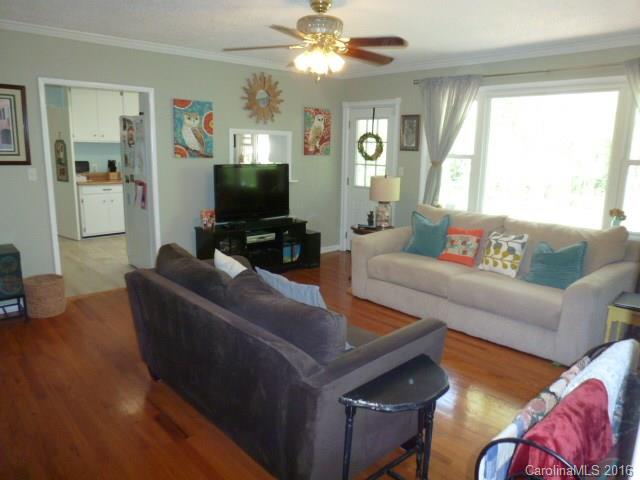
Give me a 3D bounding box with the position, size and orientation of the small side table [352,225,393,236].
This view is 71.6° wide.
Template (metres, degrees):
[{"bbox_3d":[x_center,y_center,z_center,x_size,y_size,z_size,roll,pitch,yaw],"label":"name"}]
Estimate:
[{"bbox_3d":[0.670,0.162,5.175,0.550,0.600,0.500,-9,15,-42],"label":"small side table"}]

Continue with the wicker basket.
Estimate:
[{"bbox_3d":[-2.425,0.486,3.911,0.360,0.310,0.360,-9,15,-42],"label":"wicker basket"}]

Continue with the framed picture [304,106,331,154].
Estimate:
[{"bbox_3d":[-0.014,-1.458,6.009,0.480,0.620,0.040,-9,15,-42],"label":"framed picture"}]

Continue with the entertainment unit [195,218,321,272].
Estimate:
[{"bbox_3d":[-0.739,0.111,5.325,1.420,0.585,0.450,-9,15,-42],"label":"entertainment unit"}]

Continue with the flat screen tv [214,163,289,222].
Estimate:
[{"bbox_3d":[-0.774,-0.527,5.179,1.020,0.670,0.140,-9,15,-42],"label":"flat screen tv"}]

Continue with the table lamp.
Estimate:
[{"bbox_3d":[0.763,-0.433,5.132,0.350,0.600,0.350,1,11,0],"label":"table lamp"}]

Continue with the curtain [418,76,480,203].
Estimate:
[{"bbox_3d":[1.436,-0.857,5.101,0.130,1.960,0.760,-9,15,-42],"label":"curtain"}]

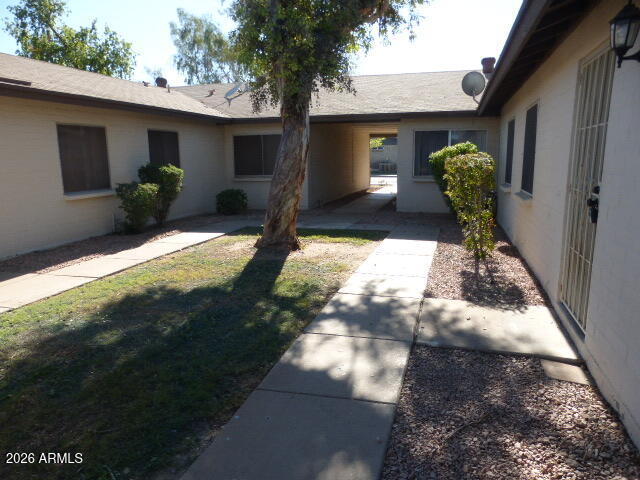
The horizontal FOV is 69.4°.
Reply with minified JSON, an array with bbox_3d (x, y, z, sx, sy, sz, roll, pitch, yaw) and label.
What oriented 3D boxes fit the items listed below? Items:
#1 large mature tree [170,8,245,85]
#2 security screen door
[{"bbox_3d":[-7.655,-10.421,33.179,7.200,11.600,7.200,2,11,16],"label":"large mature tree"},{"bbox_3d":[2.124,-0.381,3.728,0.060,2.070,0.930,2,11,16],"label":"security screen door"}]

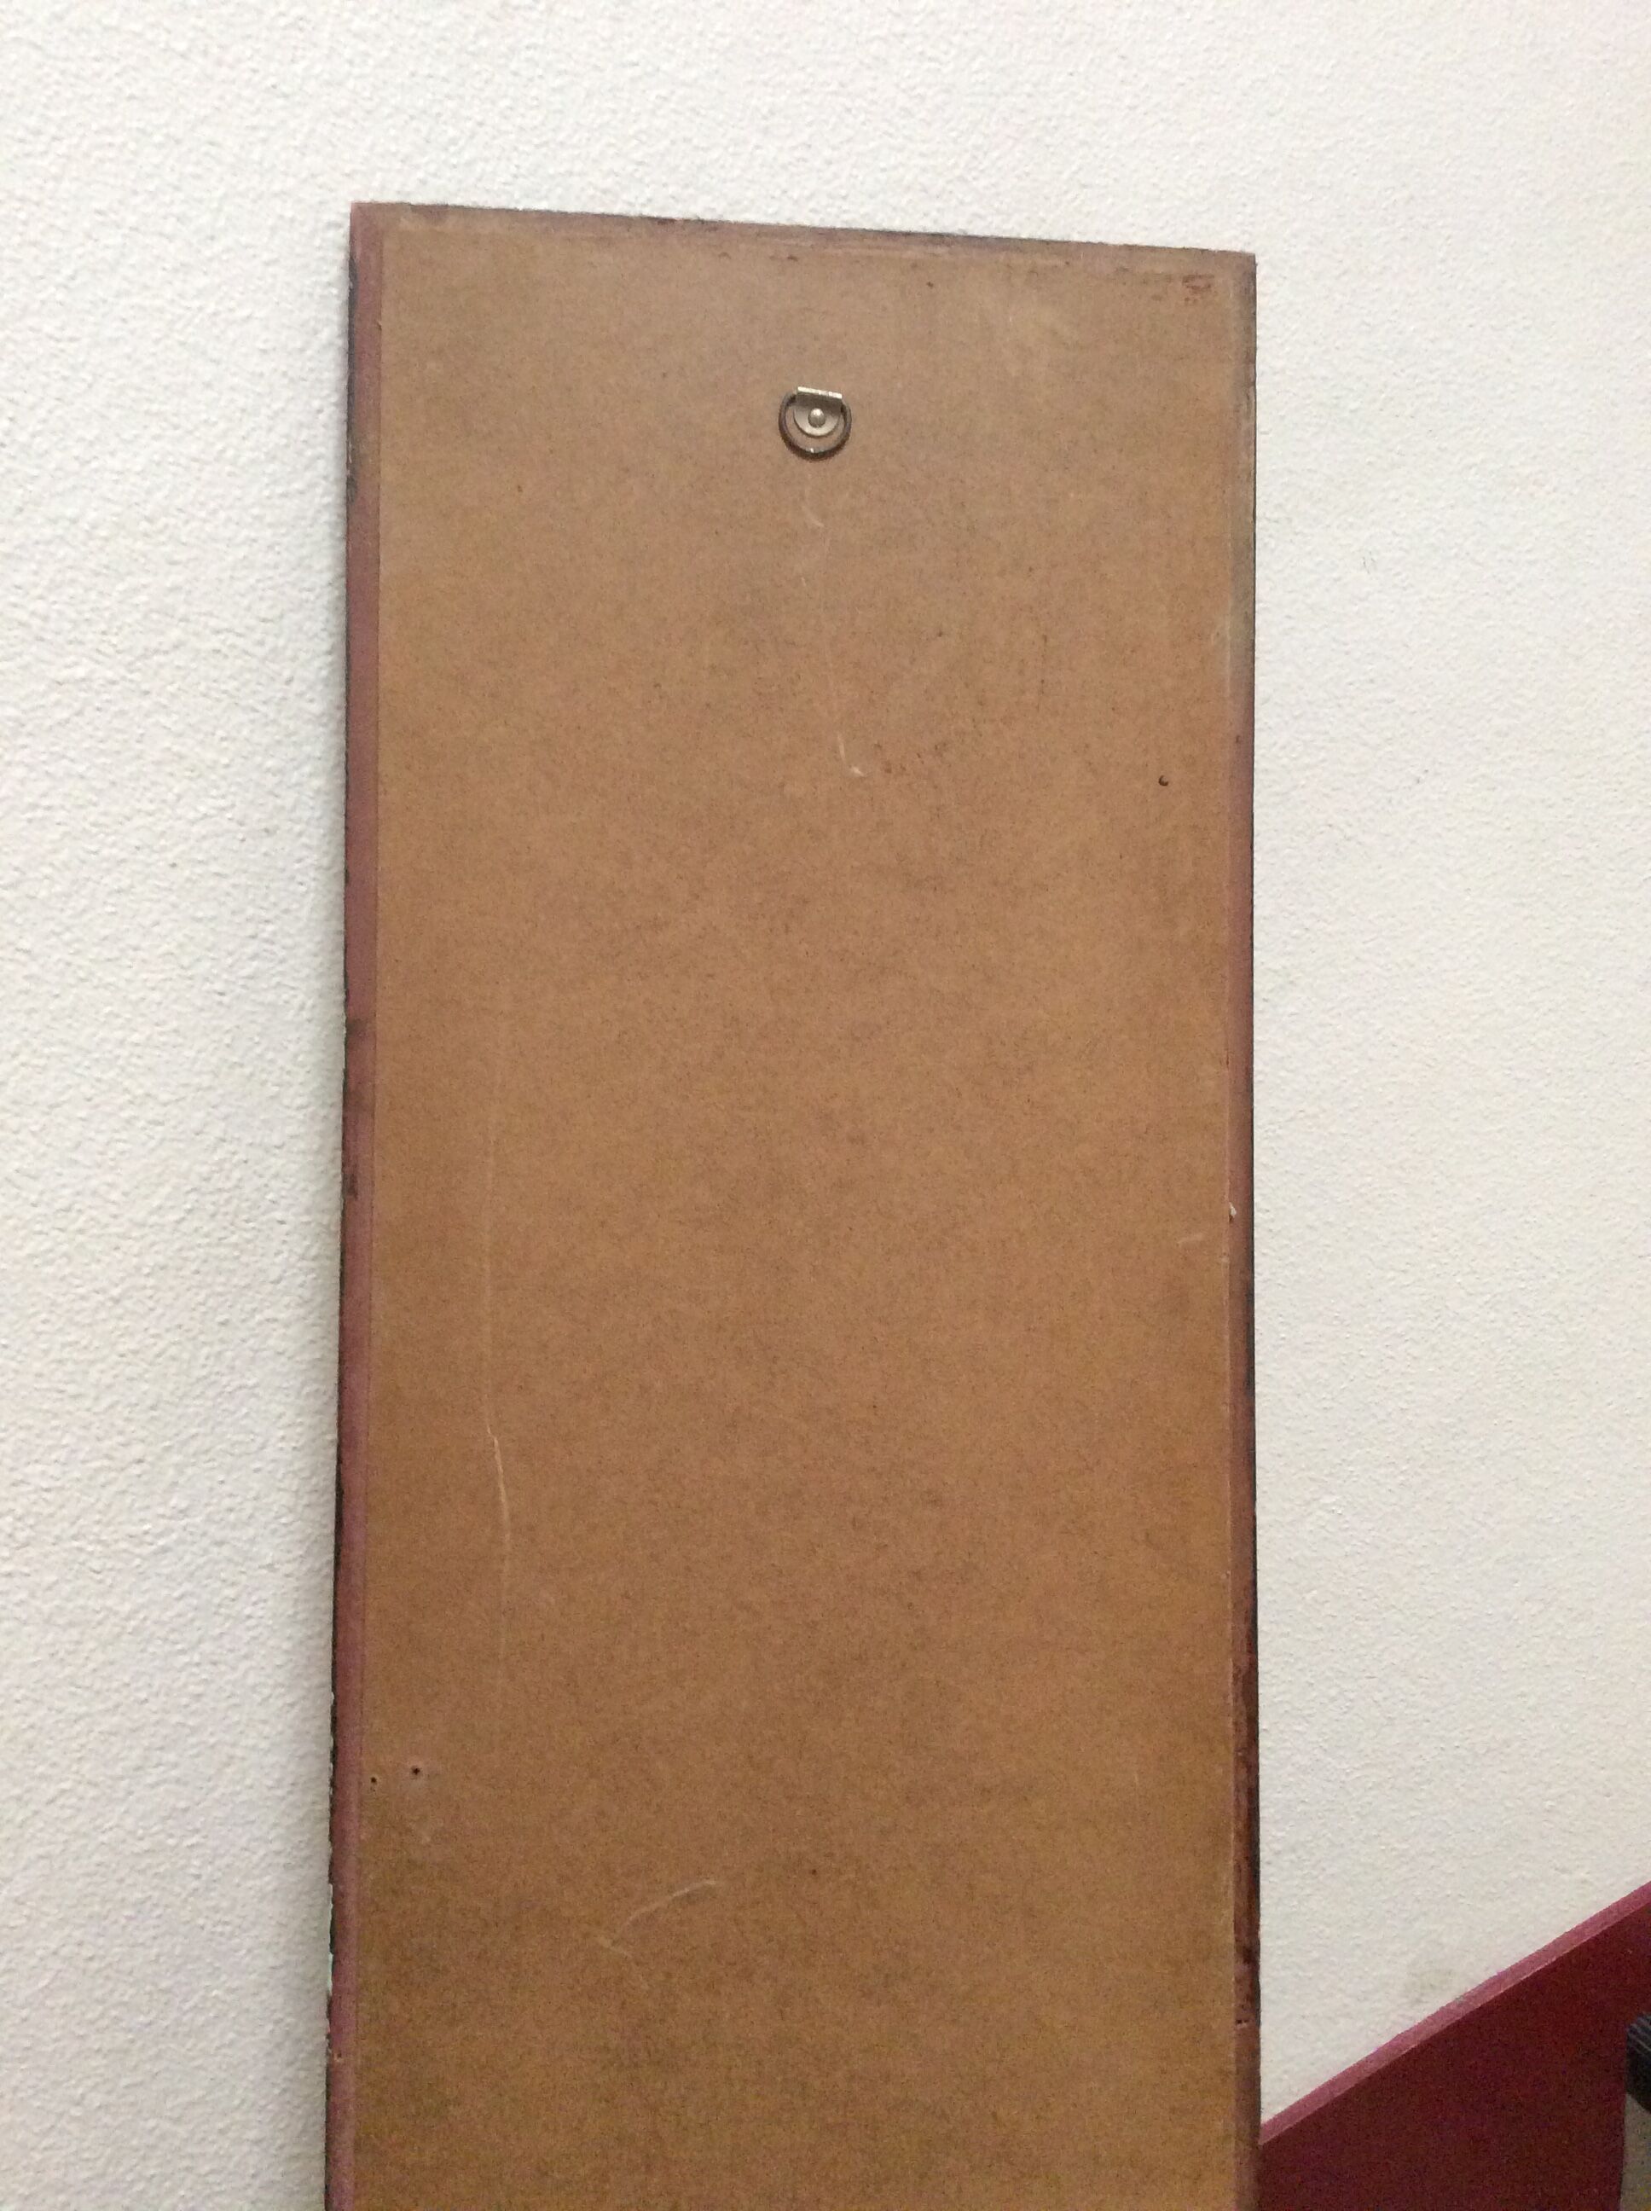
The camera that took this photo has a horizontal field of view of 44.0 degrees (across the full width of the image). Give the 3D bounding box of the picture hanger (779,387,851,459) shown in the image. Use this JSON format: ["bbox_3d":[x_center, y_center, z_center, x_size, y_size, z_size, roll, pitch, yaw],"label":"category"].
[{"bbox_3d":[-0.004,-0.242,0.725,0.025,0.025,0.005,6,-3,-6],"label":"picture hanger"}]

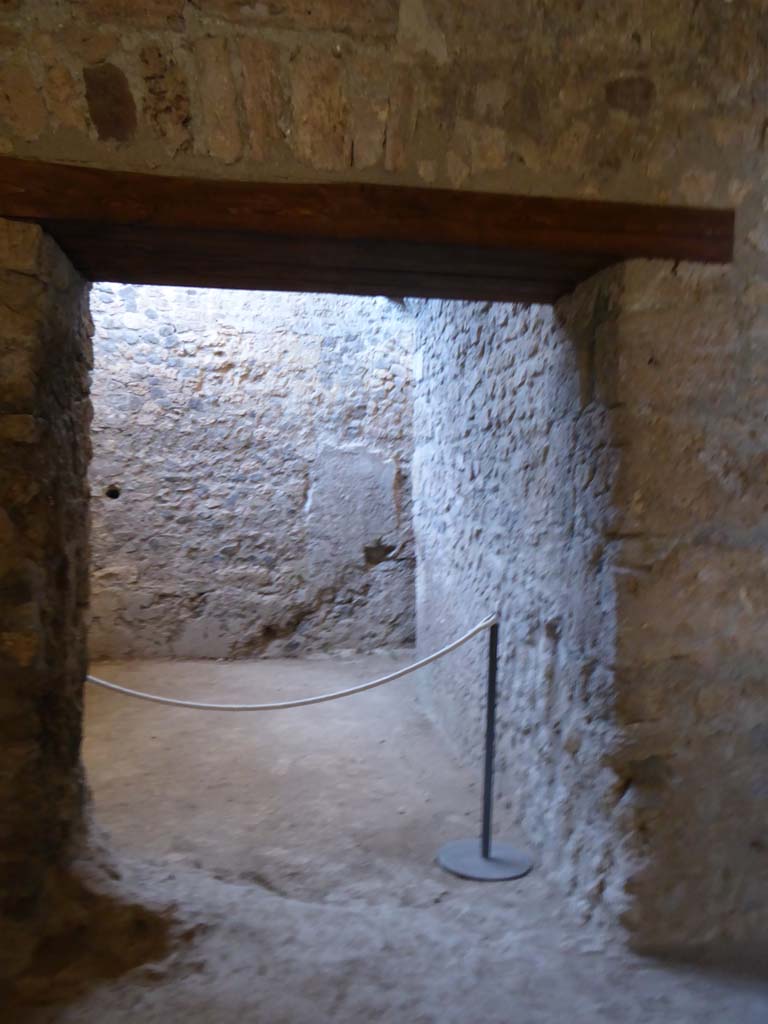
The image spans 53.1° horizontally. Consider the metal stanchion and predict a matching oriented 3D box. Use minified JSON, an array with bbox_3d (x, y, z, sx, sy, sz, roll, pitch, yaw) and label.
[{"bbox_3d":[0.419,0.913,3.075,0.376,0.957,0.376,3,-1,0],"label":"metal stanchion"}]

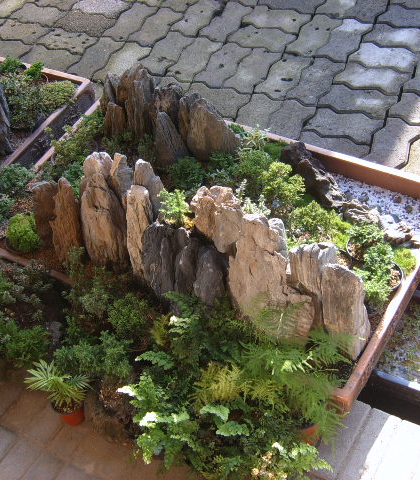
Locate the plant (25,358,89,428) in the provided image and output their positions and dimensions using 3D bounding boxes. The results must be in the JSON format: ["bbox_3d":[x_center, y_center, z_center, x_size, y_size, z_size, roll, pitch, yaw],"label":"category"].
[{"bbox_3d":[-0.330,0.357,1.891,0.138,0.165,0.118,-31,49,-14],"label":"plant"}]

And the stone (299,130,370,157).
[{"bbox_3d":[0.347,-0.239,2.415,0.236,0.063,0.132,17,55,26],"label":"stone"}]

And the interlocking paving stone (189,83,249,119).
[{"bbox_3d":[0.019,-0.425,2.656,0.236,0.063,0.132,17,55,26],"label":"interlocking paving stone"}]

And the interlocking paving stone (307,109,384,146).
[{"bbox_3d":[0.403,-0.320,2.492,0.238,0.060,0.131,17,54,27],"label":"interlocking paving stone"}]

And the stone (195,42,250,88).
[{"bbox_3d":[0.051,-0.566,2.803,0.131,0.060,0.238,17,54,27],"label":"stone"}]

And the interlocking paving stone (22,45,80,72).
[{"bbox_3d":[-0.567,-0.636,3.018,0.238,0.060,0.131,17,54,27],"label":"interlocking paving stone"}]

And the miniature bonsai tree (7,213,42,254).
[{"bbox_3d":[-0.508,-0.004,2.263,0.094,0.128,0.094,-27,49,-11],"label":"miniature bonsai tree"}]

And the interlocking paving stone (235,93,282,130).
[{"bbox_3d":[0.137,-0.353,2.587,0.131,0.060,0.238,17,54,27],"label":"interlocking paving stone"}]

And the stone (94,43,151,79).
[{"bbox_3d":[-0.293,-0.580,2.866,0.132,0.063,0.236,17,55,26],"label":"stone"}]

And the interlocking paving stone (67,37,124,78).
[{"bbox_3d":[-0.396,-0.622,2.963,0.131,0.060,0.238,17,54,27],"label":"interlocking paving stone"}]

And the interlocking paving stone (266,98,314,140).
[{"bbox_3d":[0.231,-0.322,2.515,0.132,0.063,0.236,17,55,26],"label":"interlocking paving stone"}]

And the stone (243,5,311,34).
[{"bbox_3d":[0.238,-0.750,2.925,0.238,0.060,0.131,17,54,27],"label":"stone"}]

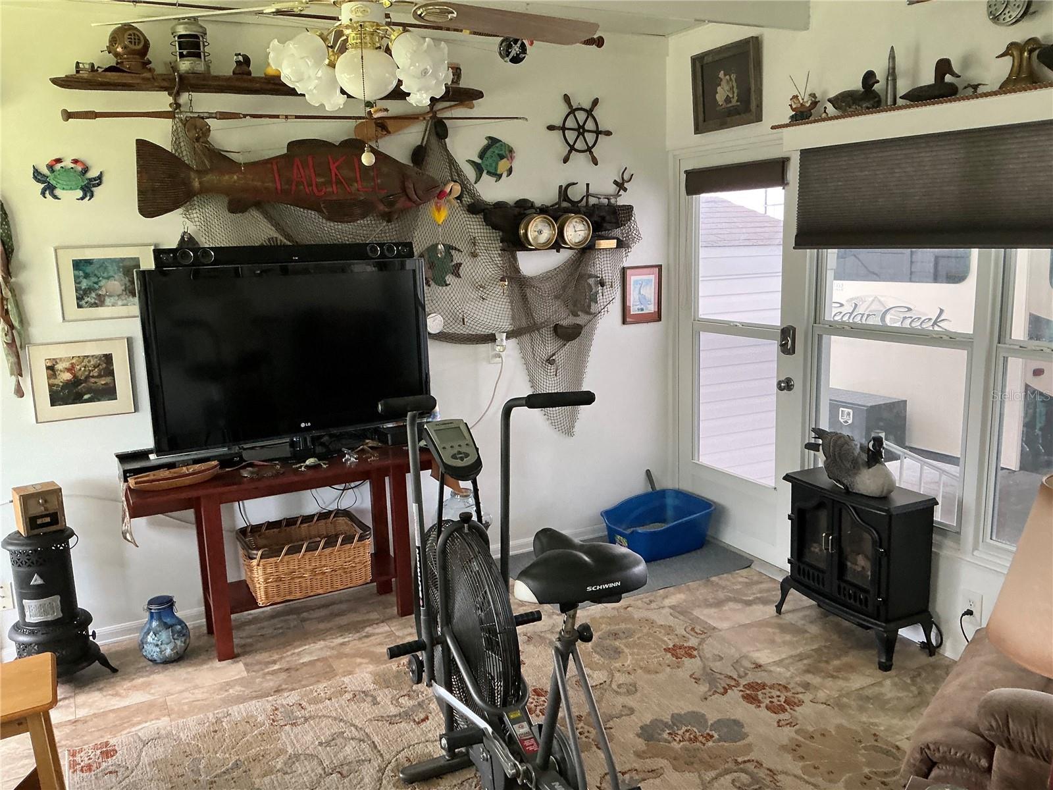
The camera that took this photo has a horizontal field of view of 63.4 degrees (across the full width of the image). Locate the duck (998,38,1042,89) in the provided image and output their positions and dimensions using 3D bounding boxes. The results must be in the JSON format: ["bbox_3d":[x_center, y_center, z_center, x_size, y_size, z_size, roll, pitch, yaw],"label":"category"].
[{"bbox_3d":[1.567,-1.046,2.708,0.070,0.148,0.154,-7,12,-27],"label":"duck"}]

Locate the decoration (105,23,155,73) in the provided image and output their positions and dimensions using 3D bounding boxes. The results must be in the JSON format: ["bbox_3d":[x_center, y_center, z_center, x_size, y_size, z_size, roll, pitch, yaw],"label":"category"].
[{"bbox_3d":[-1.488,-1.294,3.184,0.165,0.172,0.155,-10,13,-38],"label":"decoration"}]

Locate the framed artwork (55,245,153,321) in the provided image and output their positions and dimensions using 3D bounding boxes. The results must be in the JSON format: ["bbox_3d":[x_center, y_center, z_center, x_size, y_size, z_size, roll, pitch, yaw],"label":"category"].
[{"bbox_3d":[-1.645,-0.443,3.360,0.353,0.287,0.020,-7,12,-28],"label":"framed artwork"}]

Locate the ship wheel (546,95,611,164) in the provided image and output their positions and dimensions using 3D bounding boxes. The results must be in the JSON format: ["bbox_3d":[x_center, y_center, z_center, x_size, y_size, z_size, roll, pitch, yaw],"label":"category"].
[{"bbox_3d":[0.282,-1.311,4.210,0.384,0.344,0.045,-7,12,-27],"label":"ship wheel"}]

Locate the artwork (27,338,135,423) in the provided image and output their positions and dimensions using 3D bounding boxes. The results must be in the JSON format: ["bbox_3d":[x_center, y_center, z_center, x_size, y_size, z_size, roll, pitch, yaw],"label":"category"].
[{"bbox_3d":[-1.752,-0.060,3.365,0.349,0.306,0.020,-7,12,-28],"label":"artwork"}]

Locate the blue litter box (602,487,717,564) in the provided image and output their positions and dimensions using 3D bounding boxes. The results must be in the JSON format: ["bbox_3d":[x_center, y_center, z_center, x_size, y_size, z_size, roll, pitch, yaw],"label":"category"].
[{"bbox_3d":[0.663,0.683,4.443,0.502,0.237,0.386,-7,12,-28],"label":"blue litter box"}]

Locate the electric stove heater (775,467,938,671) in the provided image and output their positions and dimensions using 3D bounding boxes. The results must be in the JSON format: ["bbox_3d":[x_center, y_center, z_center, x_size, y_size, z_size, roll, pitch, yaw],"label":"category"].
[{"bbox_3d":[1.307,0.659,3.421,0.276,0.636,0.566,-7,12,-27],"label":"electric stove heater"}]

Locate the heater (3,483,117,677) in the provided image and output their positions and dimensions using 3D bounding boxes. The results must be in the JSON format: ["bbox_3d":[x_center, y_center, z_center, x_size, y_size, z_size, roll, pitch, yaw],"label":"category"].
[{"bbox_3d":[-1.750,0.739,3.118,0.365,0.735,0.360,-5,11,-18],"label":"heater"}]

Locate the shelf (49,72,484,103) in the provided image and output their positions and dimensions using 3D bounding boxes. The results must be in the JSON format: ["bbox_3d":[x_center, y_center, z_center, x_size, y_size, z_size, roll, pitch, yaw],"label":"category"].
[{"bbox_3d":[-0.962,-1.258,3.498,1.755,0.065,0.190,-8,12,-28],"label":"shelf"}]

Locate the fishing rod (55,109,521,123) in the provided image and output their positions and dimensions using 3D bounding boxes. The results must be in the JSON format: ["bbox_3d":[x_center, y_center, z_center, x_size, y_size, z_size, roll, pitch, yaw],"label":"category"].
[{"bbox_3d":[-0.848,-1.154,3.557,1.939,0.042,0.040,-9,13,-27],"label":"fishing rod"}]

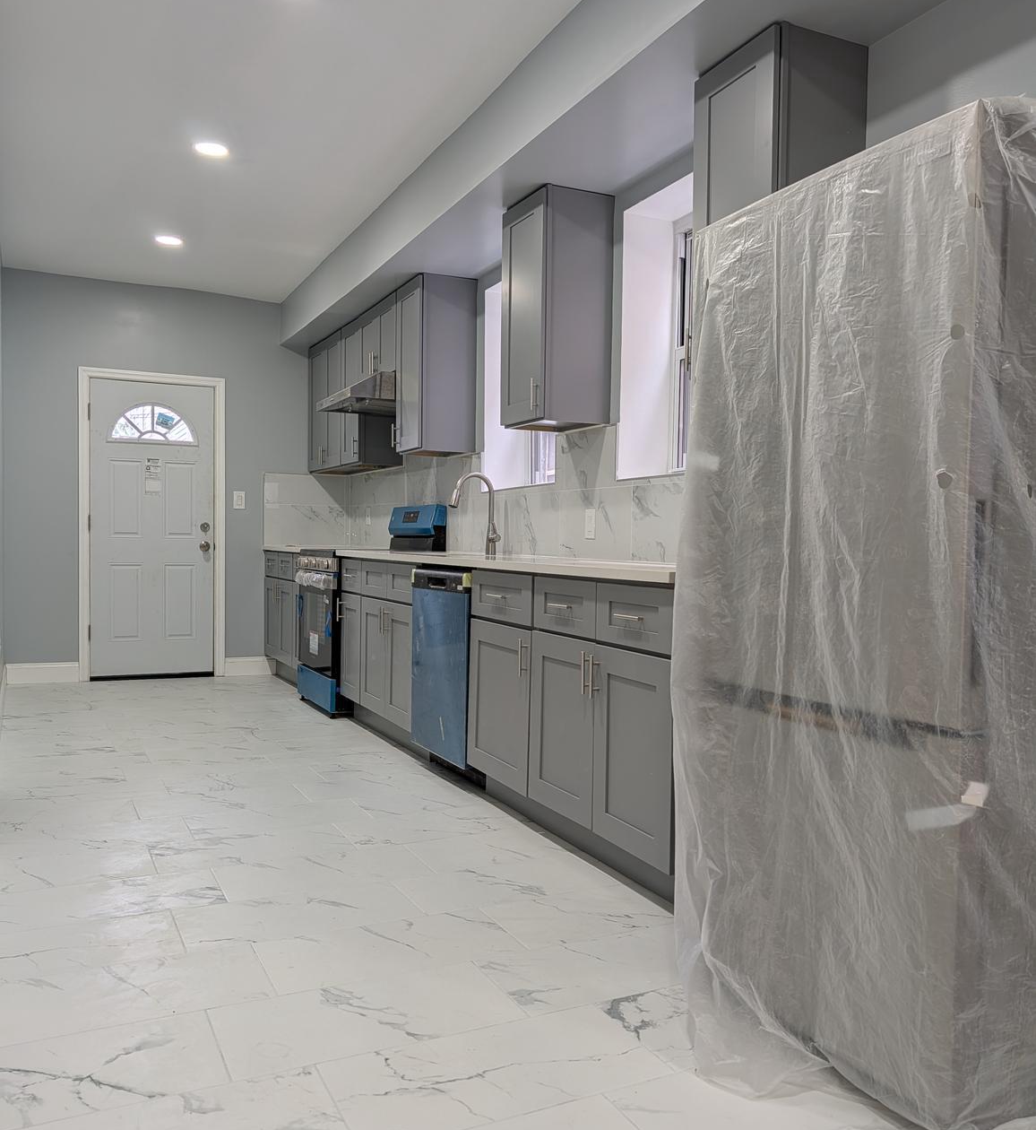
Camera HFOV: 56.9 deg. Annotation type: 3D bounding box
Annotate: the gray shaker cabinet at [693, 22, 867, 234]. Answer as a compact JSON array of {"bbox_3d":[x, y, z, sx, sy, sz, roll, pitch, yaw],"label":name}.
[{"bbox_3d":[0.744,-0.985,2.777,0.320,0.905,0.360,0,2,-26],"label":"gray shaker cabinet"}]

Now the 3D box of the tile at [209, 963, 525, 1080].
[{"bbox_3d":[-0.320,0.957,2.028,0.606,0.010,0.298,0,2,-26],"label":"tile"}]

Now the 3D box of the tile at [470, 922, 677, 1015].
[{"bbox_3d":[0.227,0.954,2.274,0.605,0.014,0.298,0,2,-26],"label":"tile"}]

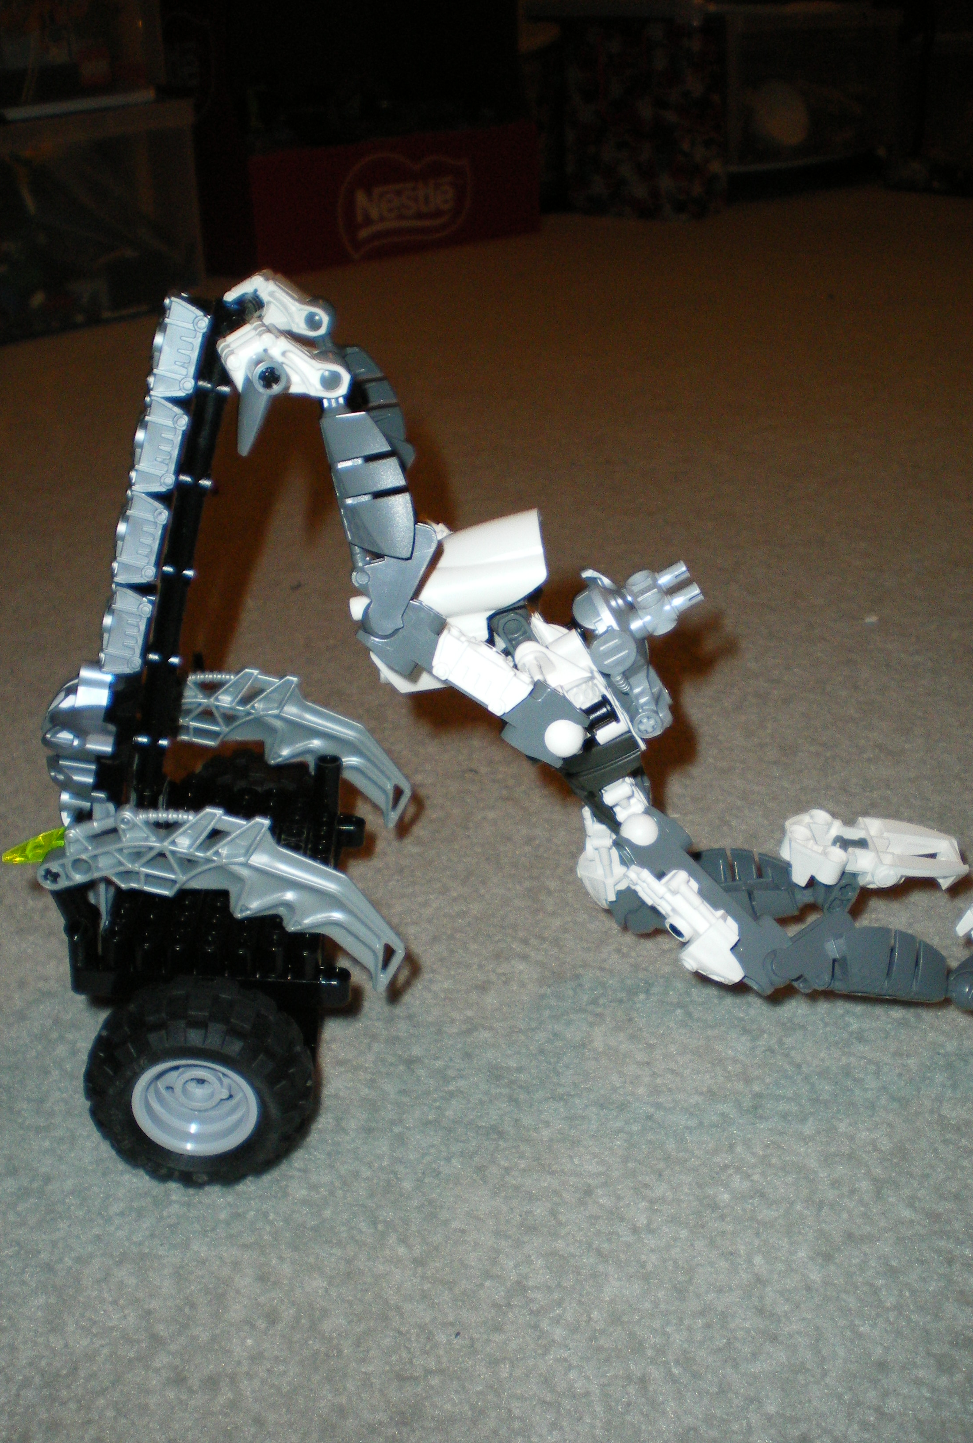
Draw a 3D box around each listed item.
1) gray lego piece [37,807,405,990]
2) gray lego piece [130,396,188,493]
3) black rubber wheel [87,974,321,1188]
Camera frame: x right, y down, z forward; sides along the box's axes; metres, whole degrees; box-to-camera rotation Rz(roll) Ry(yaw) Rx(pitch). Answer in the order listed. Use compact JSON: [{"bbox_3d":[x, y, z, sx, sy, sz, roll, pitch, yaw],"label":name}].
[{"bbox_3d":[-0.062,0.039,0.373,0.093,0.038,0.011,19,24,-11],"label":"gray lego piece"},{"bbox_3d":[-0.078,-0.067,0.360,0.012,0.024,0.009,15,25,-9],"label":"gray lego piece"},{"bbox_3d":[-0.072,0.091,0.380,0.056,0.056,0.025,-1,26,-1],"label":"black rubber wheel"}]

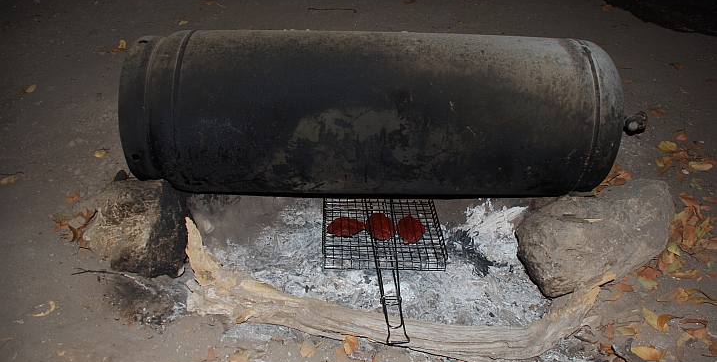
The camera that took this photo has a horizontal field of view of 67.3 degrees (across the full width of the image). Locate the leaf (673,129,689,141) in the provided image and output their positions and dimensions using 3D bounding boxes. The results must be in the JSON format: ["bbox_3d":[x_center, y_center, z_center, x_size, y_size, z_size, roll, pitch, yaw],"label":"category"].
[{"bbox_3d":[1.125,-0.161,1.878,0.059,0.018,0.047,0,47,-2],"label":"leaf"}]

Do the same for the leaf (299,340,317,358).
[{"bbox_3d":[-0.120,0.394,1.266,0.046,0.010,0.040,19,48,17],"label":"leaf"}]

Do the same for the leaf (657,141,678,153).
[{"bbox_3d":[1.056,-0.116,1.836,0.072,0.015,0.050,-6,47,-7],"label":"leaf"}]

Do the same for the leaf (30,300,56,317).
[{"bbox_3d":[-0.837,0.339,1.431,0.068,0.010,0.048,-15,48,-14],"label":"leaf"}]

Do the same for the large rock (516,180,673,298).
[{"bbox_3d":[0.672,0.136,1.502,0.440,0.190,0.250,-20,49,-18],"label":"large rock"}]

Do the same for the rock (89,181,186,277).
[{"bbox_3d":[-0.577,0.086,1.413,0.245,0.225,0.250,1,45,0],"label":"rock"}]

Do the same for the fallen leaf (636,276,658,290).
[{"bbox_3d":[0.757,0.266,1.410,0.049,0.012,0.036,19,48,17],"label":"fallen leaf"}]

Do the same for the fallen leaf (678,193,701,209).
[{"bbox_3d":[1.041,0.065,1.693,0.080,0.015,0.036,29,53,25],"label":"fallen leaf"}]

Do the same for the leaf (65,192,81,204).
[{"bbox_3d":[-0.906,0.052,1.706,0.058,0.013,0.030,-31,54,-27],"label":"leaf"}]

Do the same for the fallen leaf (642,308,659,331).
[{"bbox_3d":[0.753,0.356,1.388,0.025,0.015,0.066,-21,51,-20],"label":"fallen leaf"}]

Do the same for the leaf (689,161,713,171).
[{"bbox_3d":[1.099,-0.047,1.730,0.073,0.012,0.038,8,45,7],"label":"leaf"}]

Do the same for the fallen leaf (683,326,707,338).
[{"bbox_3d":[0.863,0.387,1.383,0.060,0.014,0.032,0,46,0],"label":"fallen leaf"}]

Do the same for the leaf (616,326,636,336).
[{"bbox_3d":[0.690,0.385,1.386,0.052,0.012,0.025,11,47,10],"label":"leaf"}]

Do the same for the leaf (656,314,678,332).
[{"bbox_3d":[0.789,0.360,1.381,0.070,0.020,0.035,-34,56,-29],"label":"leaf"}]

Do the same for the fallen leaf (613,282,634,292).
[{"bbox_3d":[0.713,0.287,1.453,0.051,0.012,0.025,0,47,-1],"label":"fallen leaf"}]

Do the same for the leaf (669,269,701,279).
[{"bbox_3d":[0.910,0.261,1.504,0.086,0.014,0.028,-6,46,-6],"label":"leaf"}]

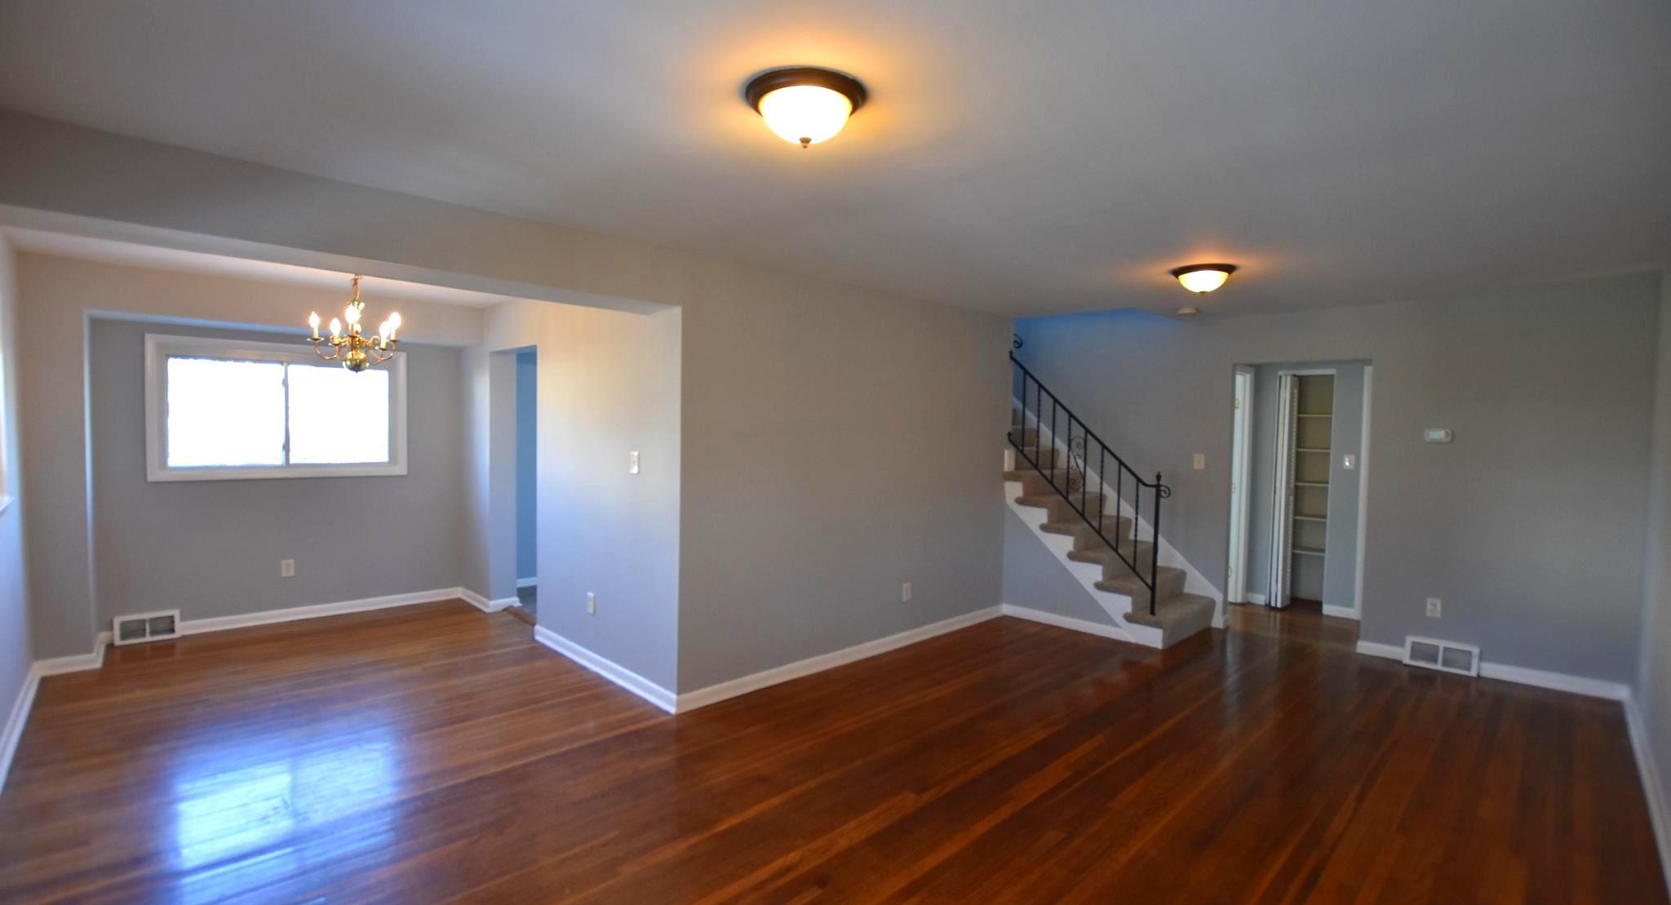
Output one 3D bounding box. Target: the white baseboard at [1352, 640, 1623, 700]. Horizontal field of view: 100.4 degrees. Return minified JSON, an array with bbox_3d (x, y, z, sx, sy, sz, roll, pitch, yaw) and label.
[{"bbox_3d":[4.145,1.386,4.465,1.256,0.090,0.018,3,3,41],"label":"white baseboard"}]

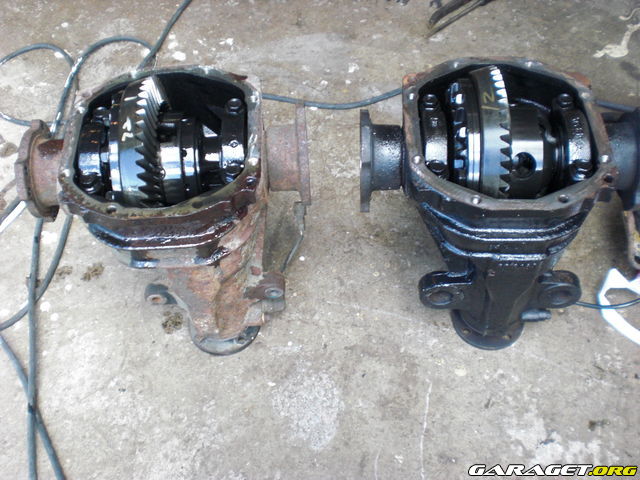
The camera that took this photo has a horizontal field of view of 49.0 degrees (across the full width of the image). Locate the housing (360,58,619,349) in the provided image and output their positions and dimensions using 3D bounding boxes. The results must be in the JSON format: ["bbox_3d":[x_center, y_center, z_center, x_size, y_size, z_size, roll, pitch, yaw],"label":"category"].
[{"bbox_3d":[0.204,-0.037,0.863,0.313,0.365,0.228,0,52,2],"label":"housing"}]

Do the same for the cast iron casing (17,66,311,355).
[{"bbox_3d":[-0.163,-0.029,0.863,0.309,0.365,0.228,-4,52,-1],"label":"cast iron casing"}]

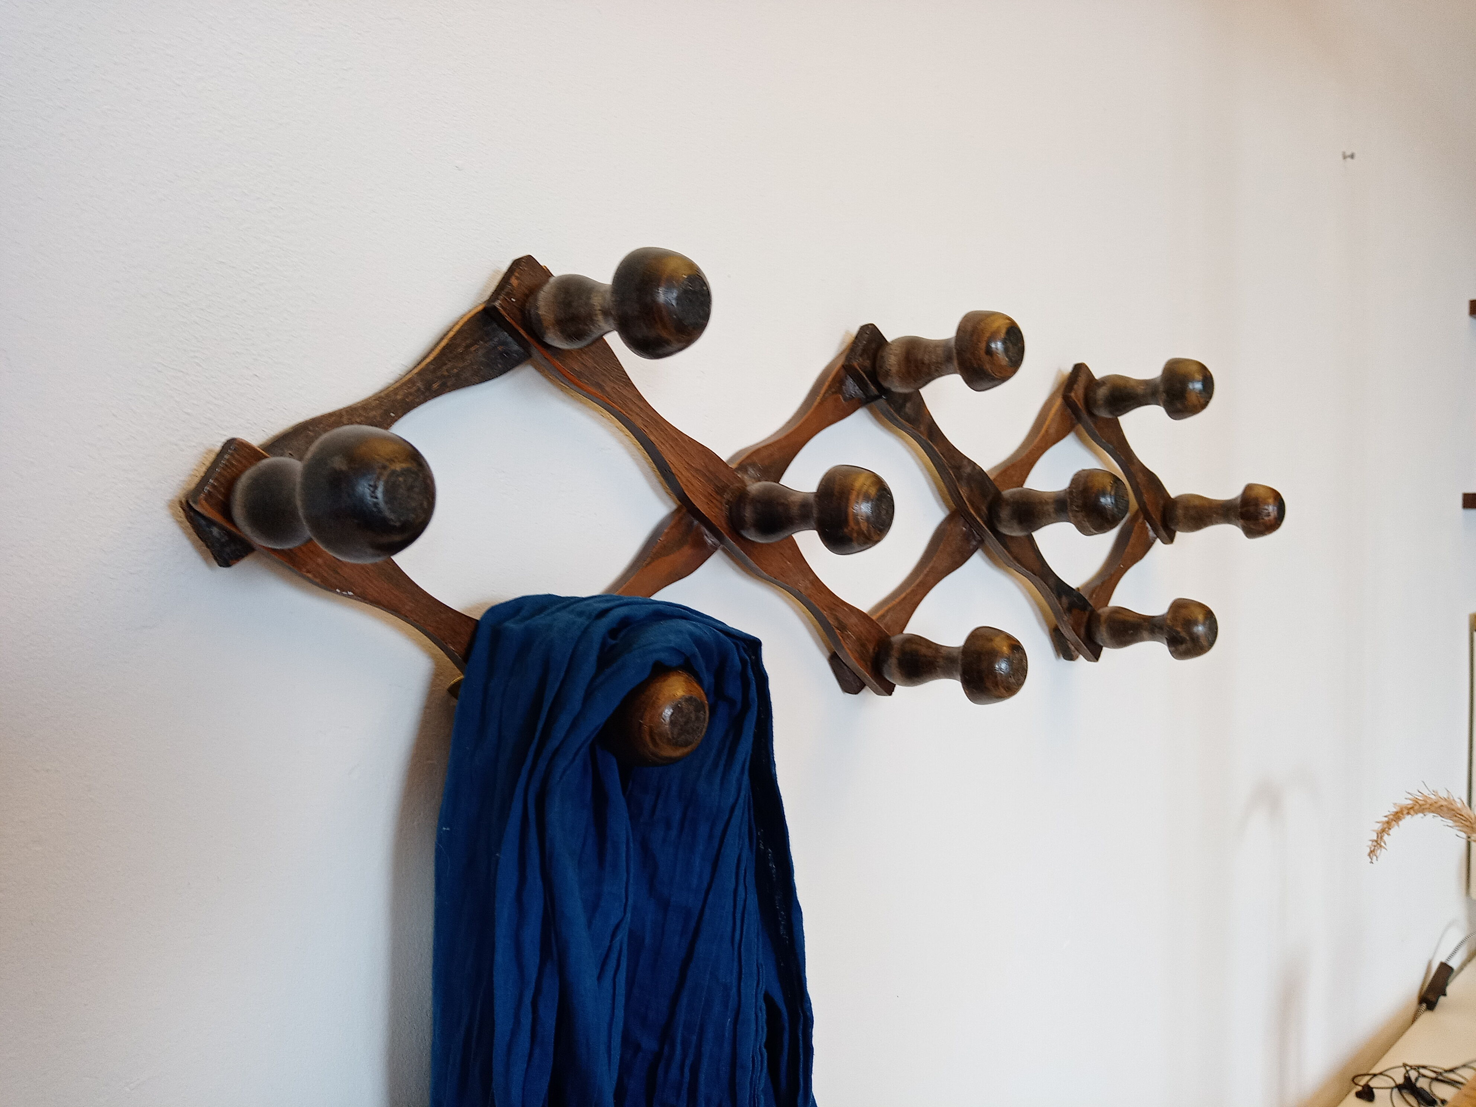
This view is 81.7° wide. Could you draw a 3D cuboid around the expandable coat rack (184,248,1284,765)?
[{"bbox_3d":[0.111,-0.023,0.468,0.692,0.215,0.104,-2,1,-38],"label":"expandable coat rack"}]

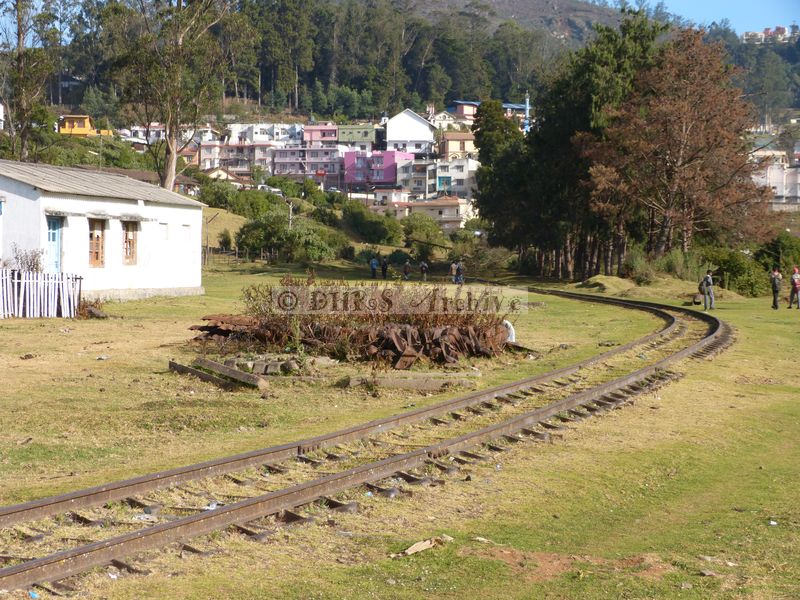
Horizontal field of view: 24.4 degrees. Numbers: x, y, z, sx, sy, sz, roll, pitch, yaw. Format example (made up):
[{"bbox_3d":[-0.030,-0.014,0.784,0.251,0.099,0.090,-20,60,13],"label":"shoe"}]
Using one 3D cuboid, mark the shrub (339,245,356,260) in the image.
[{"bbox_3d":[-4.685,-4.194,165.000,1.400,1.350,1.400,0,1,0],"label":"shrub"}]

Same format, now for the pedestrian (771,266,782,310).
[{"bbox_3d":[15.273,-0.466,75.000,0.500,1.700,0.400,1,1,21],"label":"pedestrian"}]

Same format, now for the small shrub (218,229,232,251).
[{"bbox_3d":[-16.800,-5.825,178.000,1.350,2.150,1.350,0,1,0],"label":"small shrub"}]

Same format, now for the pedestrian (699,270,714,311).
[{"bbox_3d":[12.433,-0.385,75.000,0.550,1.640,0.520,1,1,15],"label":"pedestrian"}]

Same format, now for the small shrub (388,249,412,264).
[{"bbox_3d":[0.045,-3.837,165.000,2.150,1.400,1.900,0,1,0],"label":"small shrub"}]

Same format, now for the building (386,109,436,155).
[{"bbox_3d":[2.823,-39.526,435.000,11.300,10.900,12.000,1,1,16],"label":"building"}]

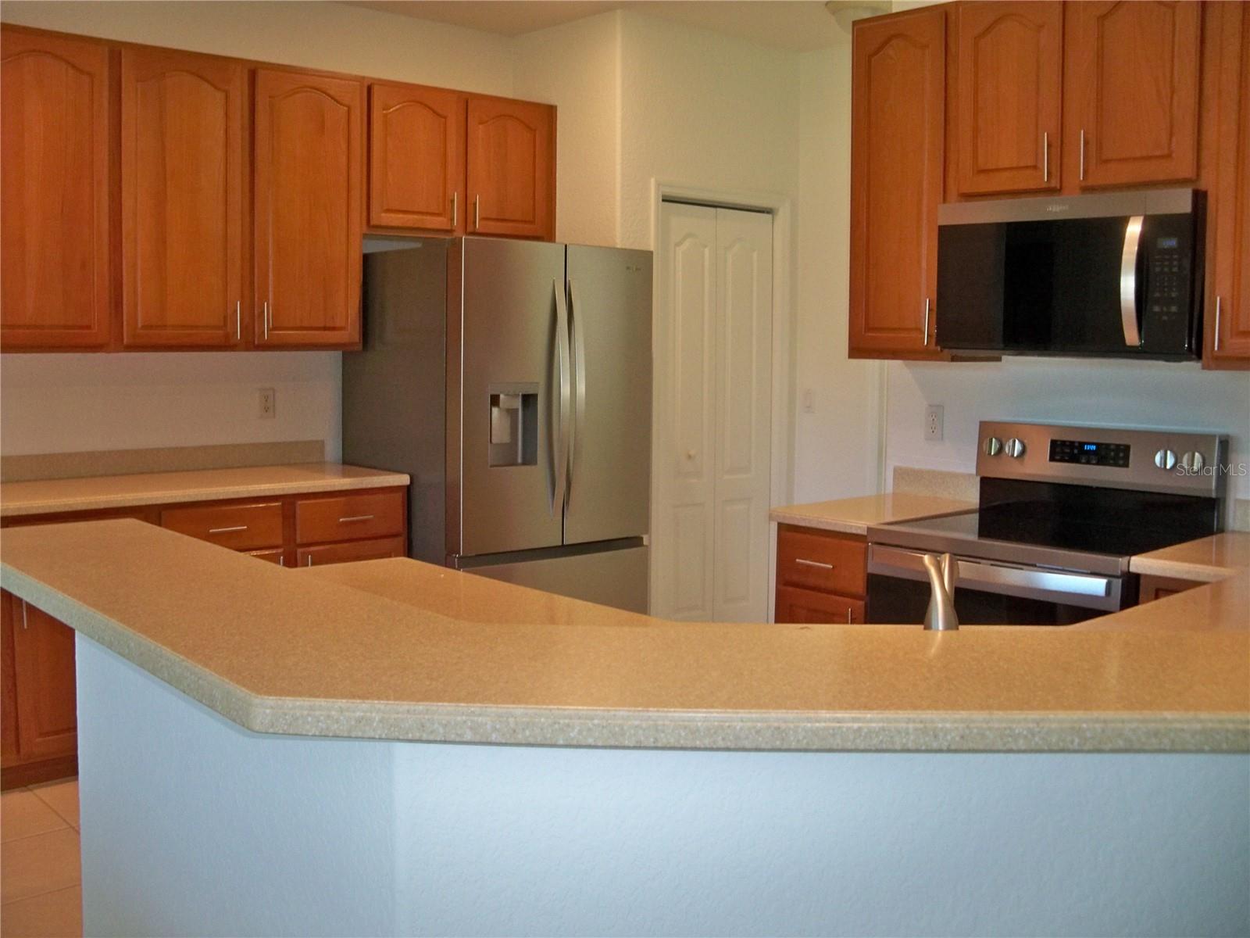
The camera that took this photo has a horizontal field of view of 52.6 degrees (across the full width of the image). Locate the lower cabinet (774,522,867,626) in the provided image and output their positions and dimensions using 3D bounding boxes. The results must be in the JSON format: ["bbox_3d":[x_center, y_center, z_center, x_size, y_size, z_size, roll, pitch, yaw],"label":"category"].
[{"bbox_3d":[0.820,0.593,4.008,0.626,0.876,0.371,-4,8,-41],"label":"lower cabinet"}]

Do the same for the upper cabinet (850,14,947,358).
[{"bbox_3d":[0.944,-0.874,3.967,0.320,1.071,0.393,-4,8,-41],"label":"upper cabinet"}]

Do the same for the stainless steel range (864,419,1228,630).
[{"bbox_3d":[1.163,0.484,3.549,0.679,1.189,0.760,-4,8,-41],"label":"stainless steel range"}]

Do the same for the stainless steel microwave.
[{"bbox_3d":[1.292,-0.530,3.543,0.390,0.425,0.760,-4,8,-41],"label":"stainless steel microwave"}]

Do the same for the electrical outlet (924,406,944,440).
[{"bbox_3d":[1.022,-0.152,4.180,0.008,0.116,0.072,-4,8,-41],"label":"electrical outlet"}]

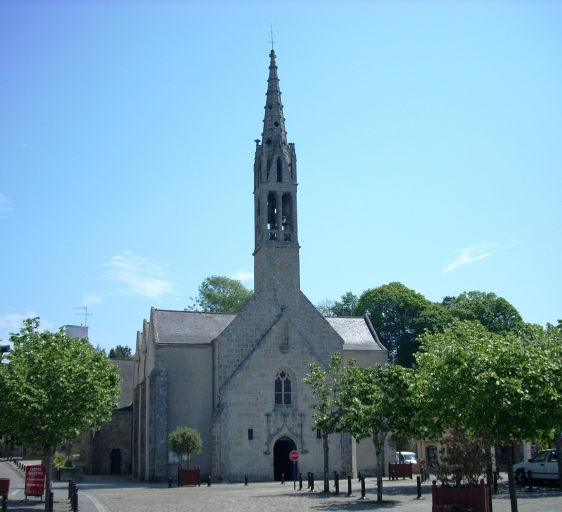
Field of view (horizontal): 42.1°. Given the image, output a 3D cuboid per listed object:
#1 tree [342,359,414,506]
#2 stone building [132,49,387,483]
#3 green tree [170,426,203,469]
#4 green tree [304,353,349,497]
[{"bbox_3d":[3.093,5.525,23.161,2.409,4.327,2.409,-2,-15,0],"label":"tree"},{"bbox_3d":[-3.849,2.038,55.276,14.600,28.000,25.000,3,-16,-17],"label":"stone building"},{"bbox_3d":[-4.916,9.893,37.651,1.725,2.123,1.725,-2,-15,0],"label":"green tree"},{"bbox_3d":[1.848,6.597,29.019,1.950,5.344,1.950,-2,-15,0],"label":"green tree"}]

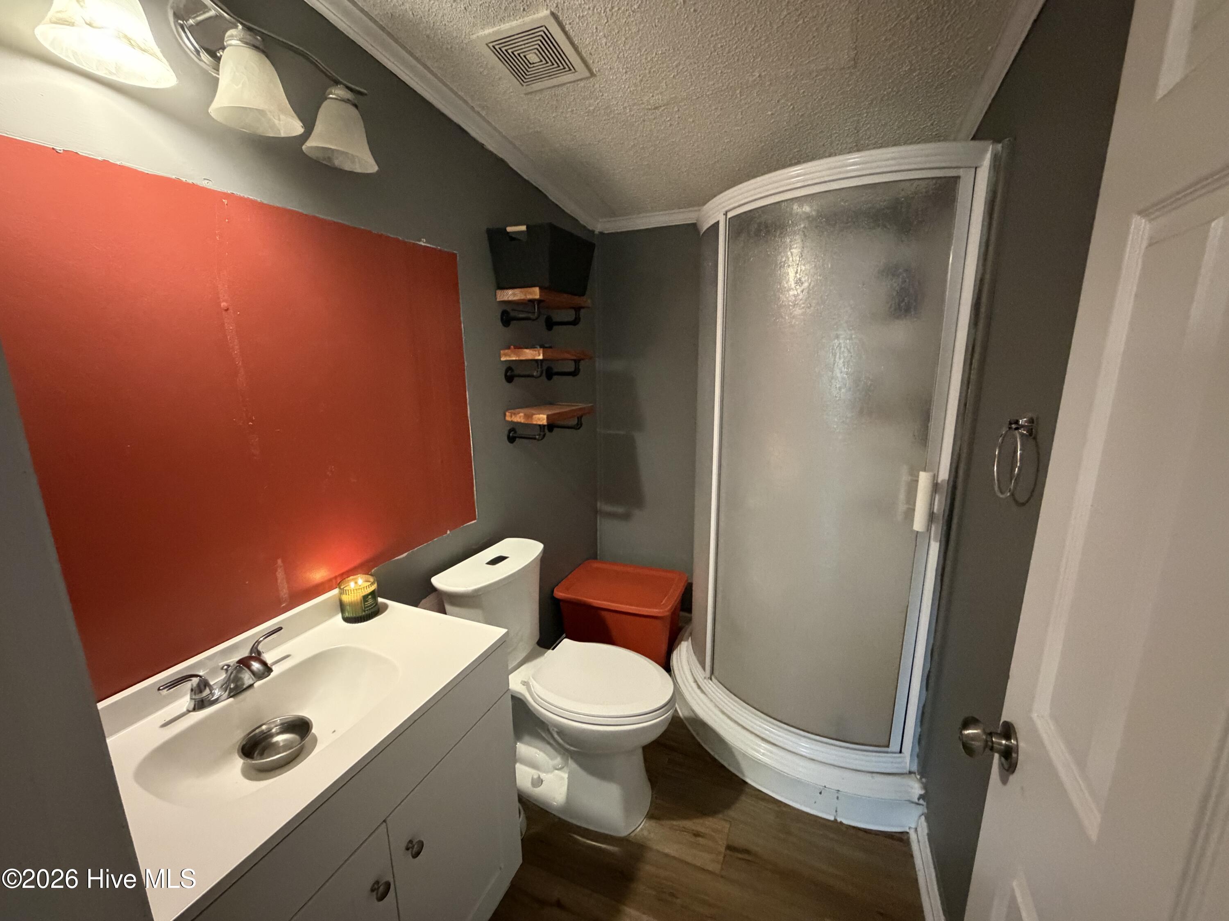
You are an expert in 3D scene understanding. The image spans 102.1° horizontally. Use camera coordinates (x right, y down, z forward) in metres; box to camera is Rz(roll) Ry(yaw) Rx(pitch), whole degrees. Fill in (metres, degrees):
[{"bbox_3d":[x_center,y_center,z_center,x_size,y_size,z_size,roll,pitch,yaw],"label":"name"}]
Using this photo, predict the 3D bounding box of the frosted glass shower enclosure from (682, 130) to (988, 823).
[{"bbox_3d":[0.681,0.067,1.944,0.950,2.005,0.995,5,13,23],"label":"frosted glass shower enclosure"}]

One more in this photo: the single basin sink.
[{"bbox_3d":[-0.596,0.533,0.933,0.315,0.135,0.405,4,12,21],"label":"single basin sink"}]

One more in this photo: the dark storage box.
[{"bbox_3d":[-0.261,-0.760,1.937,0.250,0.212,0.395,5,13,23],"label":"dark storage box"}]

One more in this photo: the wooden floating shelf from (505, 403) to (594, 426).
[{"bbox_3d":[-0.257,-0.199,2.092,0.178,0.038,0.432,4,12,21],"label":"wooden floating shelf"}]

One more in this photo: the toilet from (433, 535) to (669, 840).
[{"bbox_3d":[-0.165,0.757,1.712,0.760,0.764,0.464,5,13,23],"label":"toilet"}]

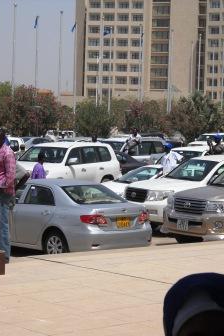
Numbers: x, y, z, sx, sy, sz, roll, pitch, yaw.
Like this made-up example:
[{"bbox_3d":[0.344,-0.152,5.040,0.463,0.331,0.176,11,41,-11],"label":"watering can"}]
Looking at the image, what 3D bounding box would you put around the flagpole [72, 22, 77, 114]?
[{"bbox_3d":[-3.737,-8.796,108.912,0.180,11.500,0.180,1,3,0],"label":"flagpole"}]

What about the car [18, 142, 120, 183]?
[{"bbox_3d":[-1.601,0.140,32.703,1.970,1.900,4.950,3,3,28],"label":"car"}]

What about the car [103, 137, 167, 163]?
[{"bbox_3d":[0.307,-0.371,46.992,1.930,1.880,4.850,4,3,41],"label":"car"}]

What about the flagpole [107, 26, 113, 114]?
[{"bbox_3d":[-0.193,-8.997,114.329,0.180,11.500,0.180,1,3,0],"label":"flagpole"}]

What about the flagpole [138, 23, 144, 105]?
[{"bbox_3d":[2.687,-8.208,108.275,0.180,12.116,0.180,2,3,0],"label":"flagpole"}]

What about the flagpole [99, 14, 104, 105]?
[{"bbox_3d":[-0.934,-8.345,101.710,0.180,11.500,0.180,1,3,0],"label":"flagpole"}]

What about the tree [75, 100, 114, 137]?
[{"bbox_3d":[-1.335,-3.347,86.907,3.201,4.092,3.200,2,3,0],"label":"tree"}]

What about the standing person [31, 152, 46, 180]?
[{"bbox_3d":[-1.984,0.432,29.584,0.320,1.710,0.450,1,3,-24],"label":"standing person"}]

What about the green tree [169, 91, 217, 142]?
[{"bbox_3d":[6.972,-3.962,92.879,4.106,5.311,4.000,2,3,0],"label":"green tree"}]

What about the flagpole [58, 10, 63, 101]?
[{"bbox_3d":[-4.613,-8.215,97.550,0.180,11.500,0.180,1,3,0],"label":"flagpole"}]

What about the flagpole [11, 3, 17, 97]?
[{"bbox_3d":[-8.567,-8.011,94.279,0.180,12.272,0.180,2,3,0],"label":"flagpole"}]

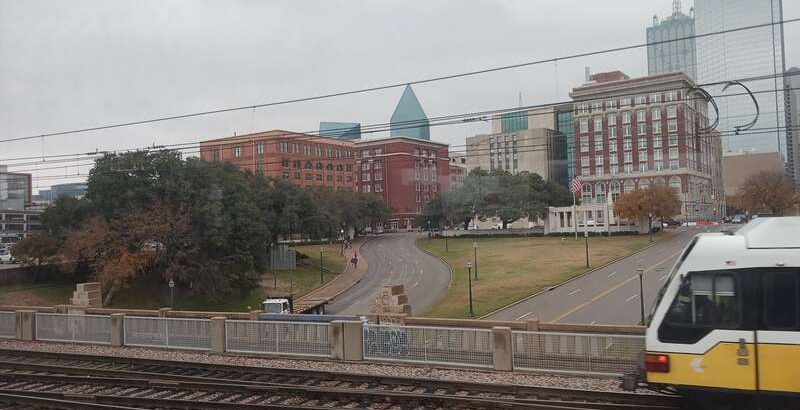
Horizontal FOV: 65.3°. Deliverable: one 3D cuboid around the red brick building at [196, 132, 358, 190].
[{"bbox_3d":[-34.756,-4.550,179.869,31.200,27.300,31.200,-3,-3,36],"label":"red brick building"}]

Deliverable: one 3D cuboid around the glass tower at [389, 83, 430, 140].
[{"bbox_3d":[18.226,-78.238,973.569,50.000,219.700,50.000,-2,-2,13],"label":"glass tower"}]

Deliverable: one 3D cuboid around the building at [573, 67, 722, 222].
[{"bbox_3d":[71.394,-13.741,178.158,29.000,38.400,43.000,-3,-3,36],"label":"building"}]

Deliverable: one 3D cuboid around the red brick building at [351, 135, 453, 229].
[{"bbox_3d":[-10.278,-5.321,229.669,49.000,31.000,30.800,-3,-3,36],"label":"red brick building"}]

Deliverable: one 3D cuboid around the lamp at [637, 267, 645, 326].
[{"bbox_3d":[18.736,7.044,48.249,0.450,4.410,0.450,-3,-3,36],"label":"lamp"}]

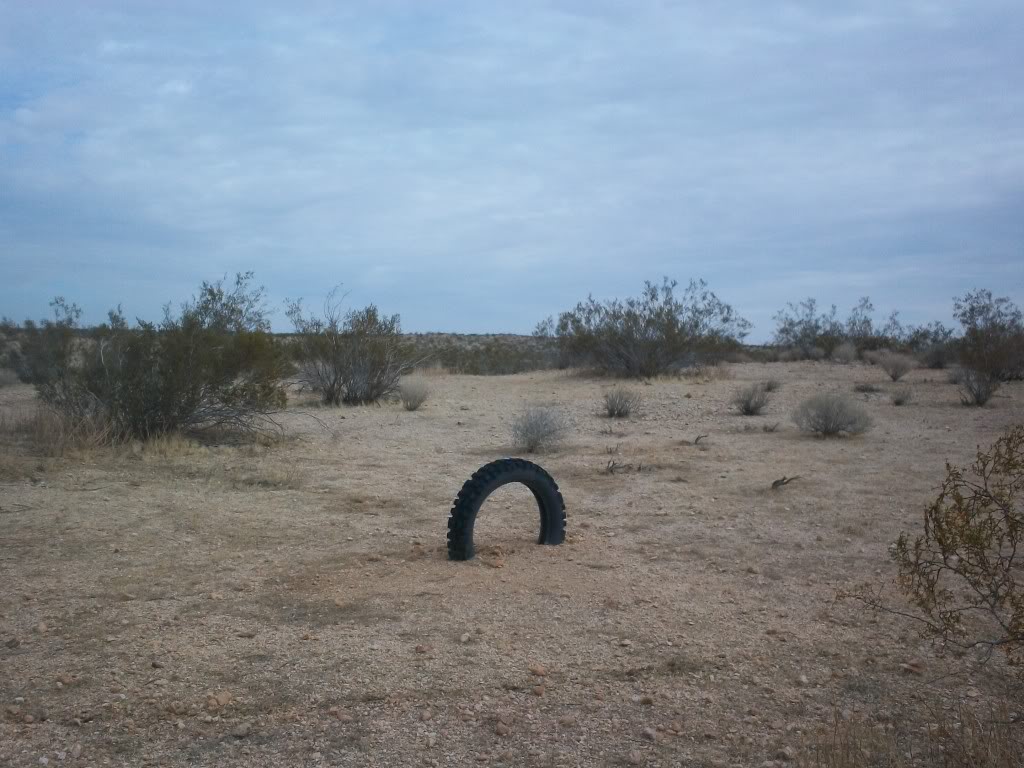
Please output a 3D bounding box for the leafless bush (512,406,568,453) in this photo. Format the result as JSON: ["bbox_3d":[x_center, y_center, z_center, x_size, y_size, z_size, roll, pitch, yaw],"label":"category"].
[{"bbox_3d":[0.238,0.409,10.100,0.493,0.409,0.454,0,2,1],"label":"leafless bush"}]

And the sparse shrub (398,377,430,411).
[{"bbox_3d":[-1.353,0.132,15.600,0.435,0.467,0.400,0,2,-5],"label":"sparse shrub"}]

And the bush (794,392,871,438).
[{"bbox_3d":[3.382,0.323,11.900,0.809,0.461,0.744,1,2,16],"label":"bush"}]

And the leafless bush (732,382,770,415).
[{"bbox_3d":[3.132,0.190,14.700,0.487,0.414,0.448,0,2,12],"label":"leafless bush"}]

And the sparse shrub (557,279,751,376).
[{"bbox_3d":[3.125,-1.279,25.000,4.272,2.202,3.204,0,2,7],"label":"sparse shrub"}]

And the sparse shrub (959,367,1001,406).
[{"bbox_3d":[6.945,0.052,16.700,0.611,0.559,0.563,1,2,23],"label":"sparse shrub"}]

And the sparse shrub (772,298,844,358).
[{"bbox_3d":[9.232,-1.728,35.000,2.197,1.849,1.867,1,2,15],"label":"sparse shrub"}]

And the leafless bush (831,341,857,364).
[{"bbox_3d":[9.437,-0.897,32.000,0.725,0.676,0.667,1,2,16],"label":"leafless bush"}]

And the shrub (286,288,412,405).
[{"bbox_3d":[-2.486,-0.574,17.200,1.889,1.757,1.606,0,2,-8],"label":"shrub"}]

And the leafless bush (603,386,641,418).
[{"bbox_3d":[1.393,0.235,14.300,0.474,0.403,0.436,0,2,6],"label":"leafless bush"}]

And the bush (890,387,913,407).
[{"bbox_3d":[5.821,0.187,16.800,0.322,0.296,0.296,1,2,19],"label":"bush"}]

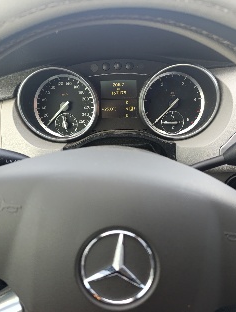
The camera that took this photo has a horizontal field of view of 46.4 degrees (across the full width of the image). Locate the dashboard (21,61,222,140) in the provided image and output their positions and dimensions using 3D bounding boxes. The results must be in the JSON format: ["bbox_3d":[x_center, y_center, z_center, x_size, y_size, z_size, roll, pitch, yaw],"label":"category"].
[{"bbox_3d":[0.001,-0.082,0.446,0.306,0.118,0.060,-1,7,0],"label":"dashboard"}]

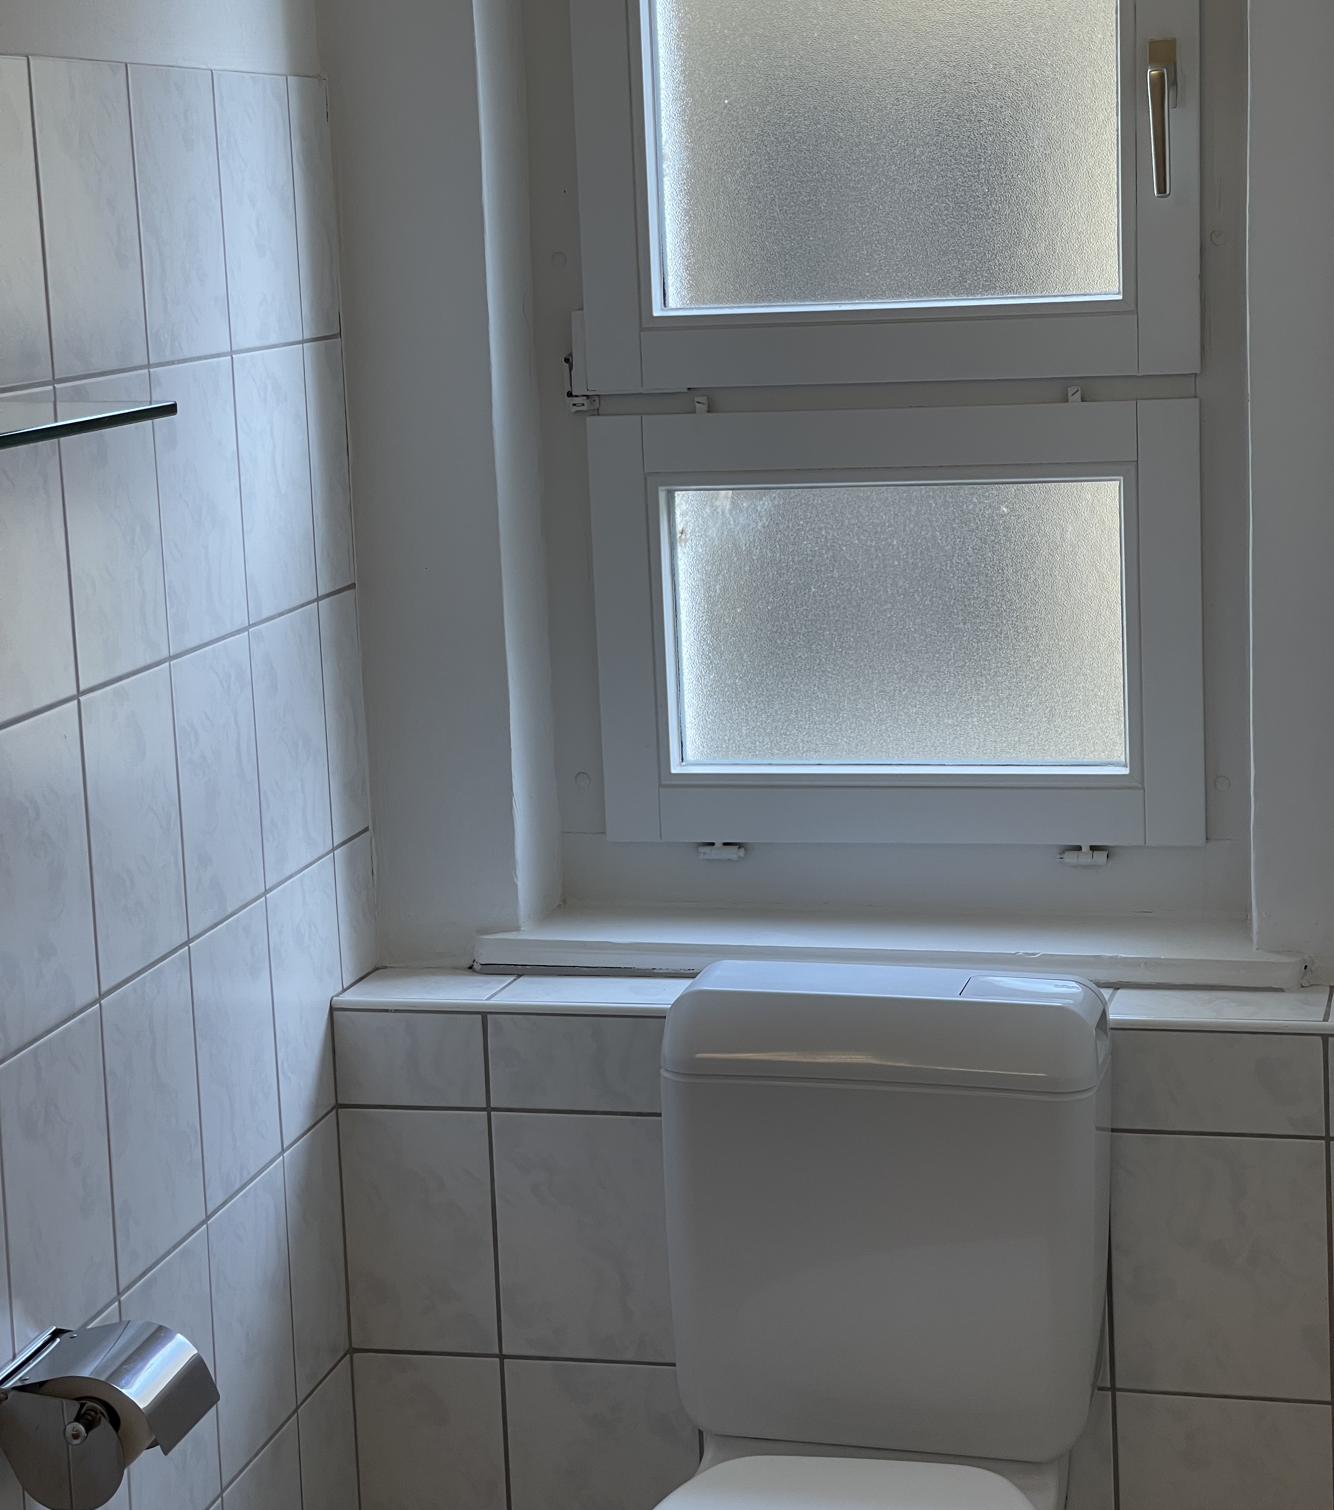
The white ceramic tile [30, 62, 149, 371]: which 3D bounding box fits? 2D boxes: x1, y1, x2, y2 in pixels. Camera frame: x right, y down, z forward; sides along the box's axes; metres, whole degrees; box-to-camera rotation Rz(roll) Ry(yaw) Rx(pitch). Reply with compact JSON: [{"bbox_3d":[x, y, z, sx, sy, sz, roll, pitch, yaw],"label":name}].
[{"bbox_3d":[-0.472,-0.438,2.682,0.009,0.249,0.200,0,10,13],"label":"white ceramic tile"}]

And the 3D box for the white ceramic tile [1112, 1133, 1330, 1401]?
[{"bbox_3d":[0.518,0.477,3.076,0.199,0.251,0.009,0,10,15],"label":"white ceramic tile"}]

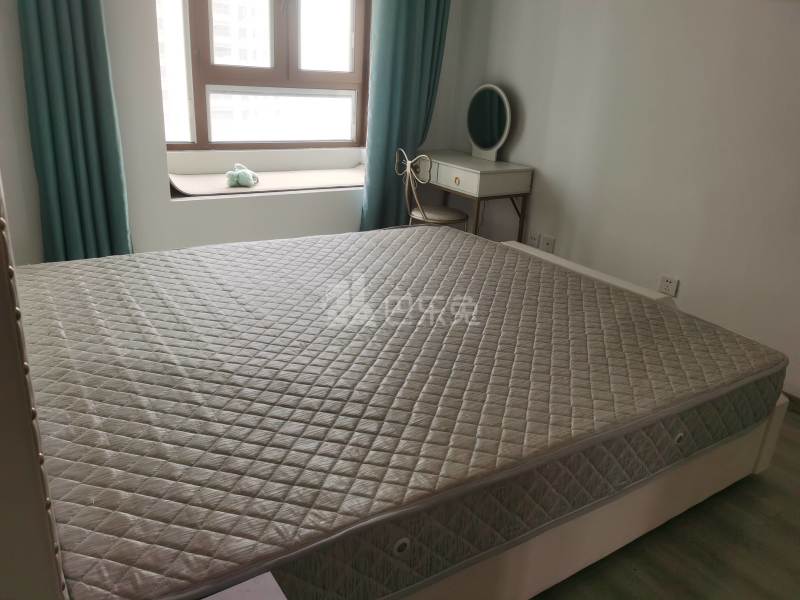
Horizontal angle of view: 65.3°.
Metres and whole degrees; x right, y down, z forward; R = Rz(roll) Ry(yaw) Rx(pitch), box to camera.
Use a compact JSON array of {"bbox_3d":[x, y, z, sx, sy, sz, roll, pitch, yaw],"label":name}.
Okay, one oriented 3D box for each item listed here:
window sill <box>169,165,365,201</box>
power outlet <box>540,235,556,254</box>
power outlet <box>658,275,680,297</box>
[{"bbox_3d":[-0.764,-0.723,3.903,1.470,0.050,0.650,-10,24,-32],"label":"window sill"},{"bbox_3d":[0.844,-0.318,3.572,0.012,0.086,0.086,-10,24,-32],"label":"power outlet"},{"bbox_3d":[1.276,-0.068,2.973,0.012,0.086,0.086,-10,24,-32],"label":"power outlet"}]

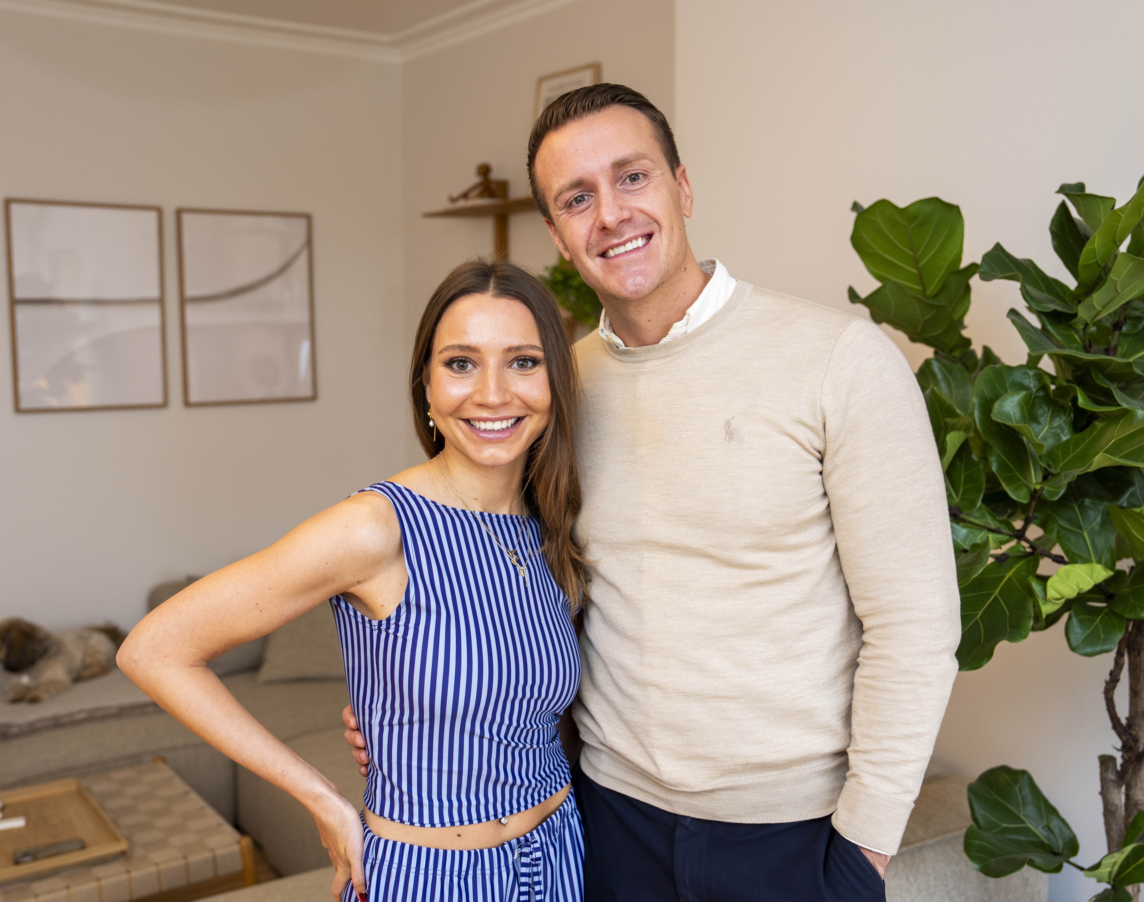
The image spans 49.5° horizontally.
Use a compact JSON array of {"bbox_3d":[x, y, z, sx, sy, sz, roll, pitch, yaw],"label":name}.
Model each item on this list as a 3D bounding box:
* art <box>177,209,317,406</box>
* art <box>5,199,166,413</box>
[{"bbox_3d":[-1.208,-0.533,4.636,0.513,0.710,0.025,-5,8,-36],"label":"art"},{"bbox_3d":[-1.670,-0.497,4.295,0.513,0.710,0.025,-5,8,-36],"label":"art"}]

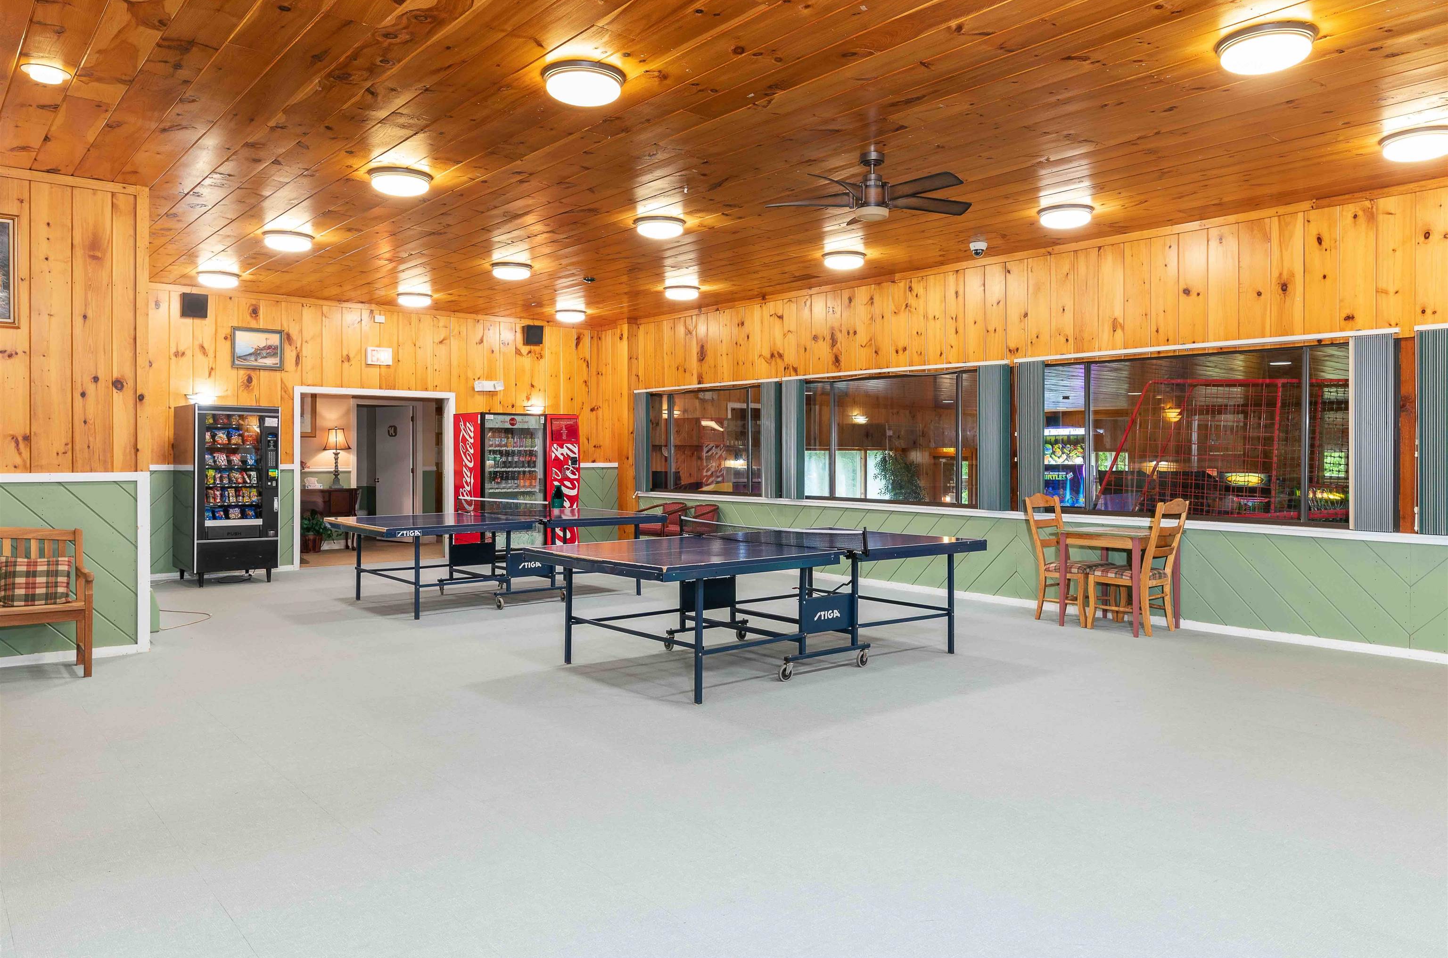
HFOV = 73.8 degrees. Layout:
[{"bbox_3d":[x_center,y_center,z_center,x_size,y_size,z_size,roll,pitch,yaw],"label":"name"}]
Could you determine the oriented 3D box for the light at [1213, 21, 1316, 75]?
[{"bbox_3d":[2.342,-1.848,4.173,0.400,0.094,0.400,-1,2,-41],"label":"light"}]

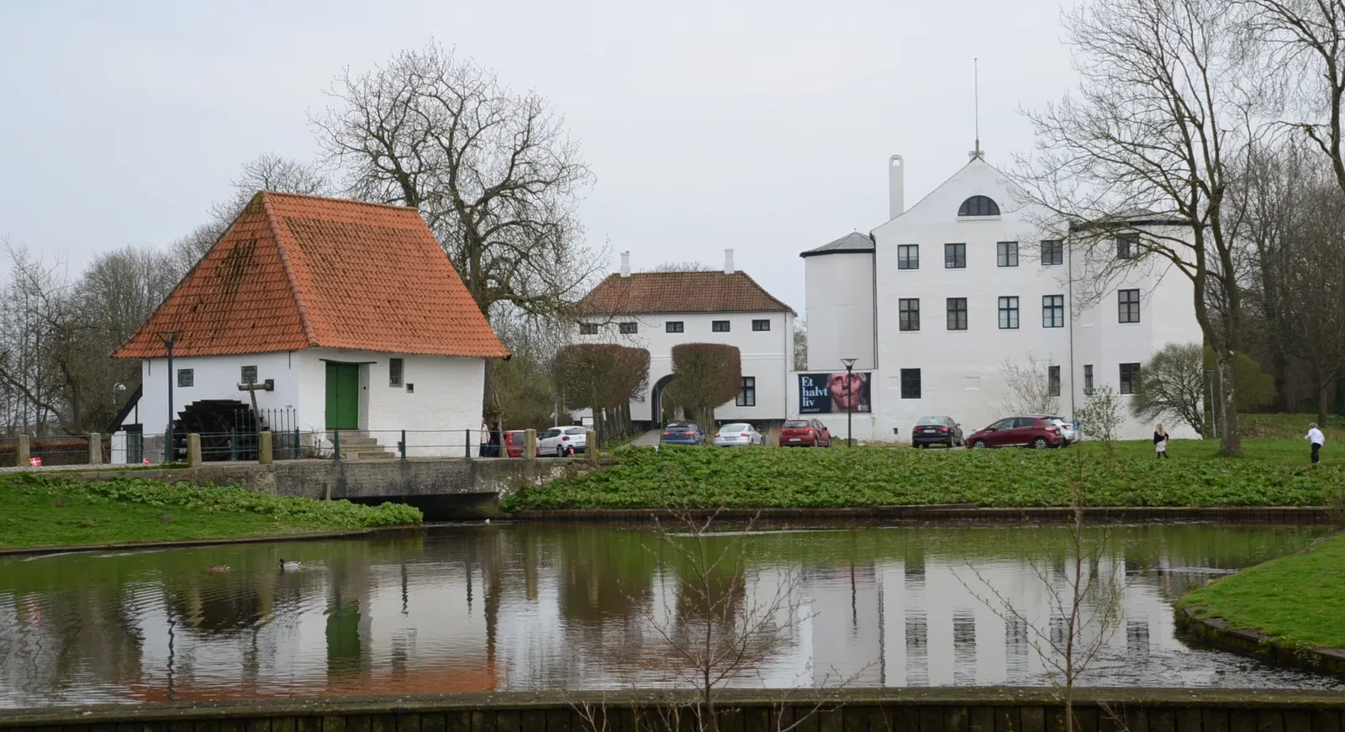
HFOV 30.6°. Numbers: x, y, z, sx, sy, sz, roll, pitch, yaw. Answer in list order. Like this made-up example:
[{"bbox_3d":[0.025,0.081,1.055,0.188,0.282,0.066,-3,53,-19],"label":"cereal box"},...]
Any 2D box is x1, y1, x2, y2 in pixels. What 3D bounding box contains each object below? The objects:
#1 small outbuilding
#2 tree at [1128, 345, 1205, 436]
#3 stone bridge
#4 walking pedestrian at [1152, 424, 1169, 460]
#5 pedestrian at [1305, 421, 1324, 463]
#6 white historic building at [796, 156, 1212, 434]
[{"bbox_3d":[-11.608,-1.211,79.937,8.950,8.500,9.000,-2,-2,38],"label":"small outbuilding"},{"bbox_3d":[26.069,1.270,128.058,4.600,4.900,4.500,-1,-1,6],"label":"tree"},{"bbox_3d":[-10.643,3.805,73.851,16.000,1.850,4.400,0,-2,-32],"label":"stone bridge"},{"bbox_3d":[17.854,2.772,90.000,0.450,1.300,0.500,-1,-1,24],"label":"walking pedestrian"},{"bbox_3d":[23.232,2.787,89.018,0.620,1.500,0.550,0,-2,-30],"label":"pedestrian"},{"bbox_3d":[18.233,-3.450,134.500,20.800,15.000,19.000,-1,-1,11],"label":"white historic building"}]

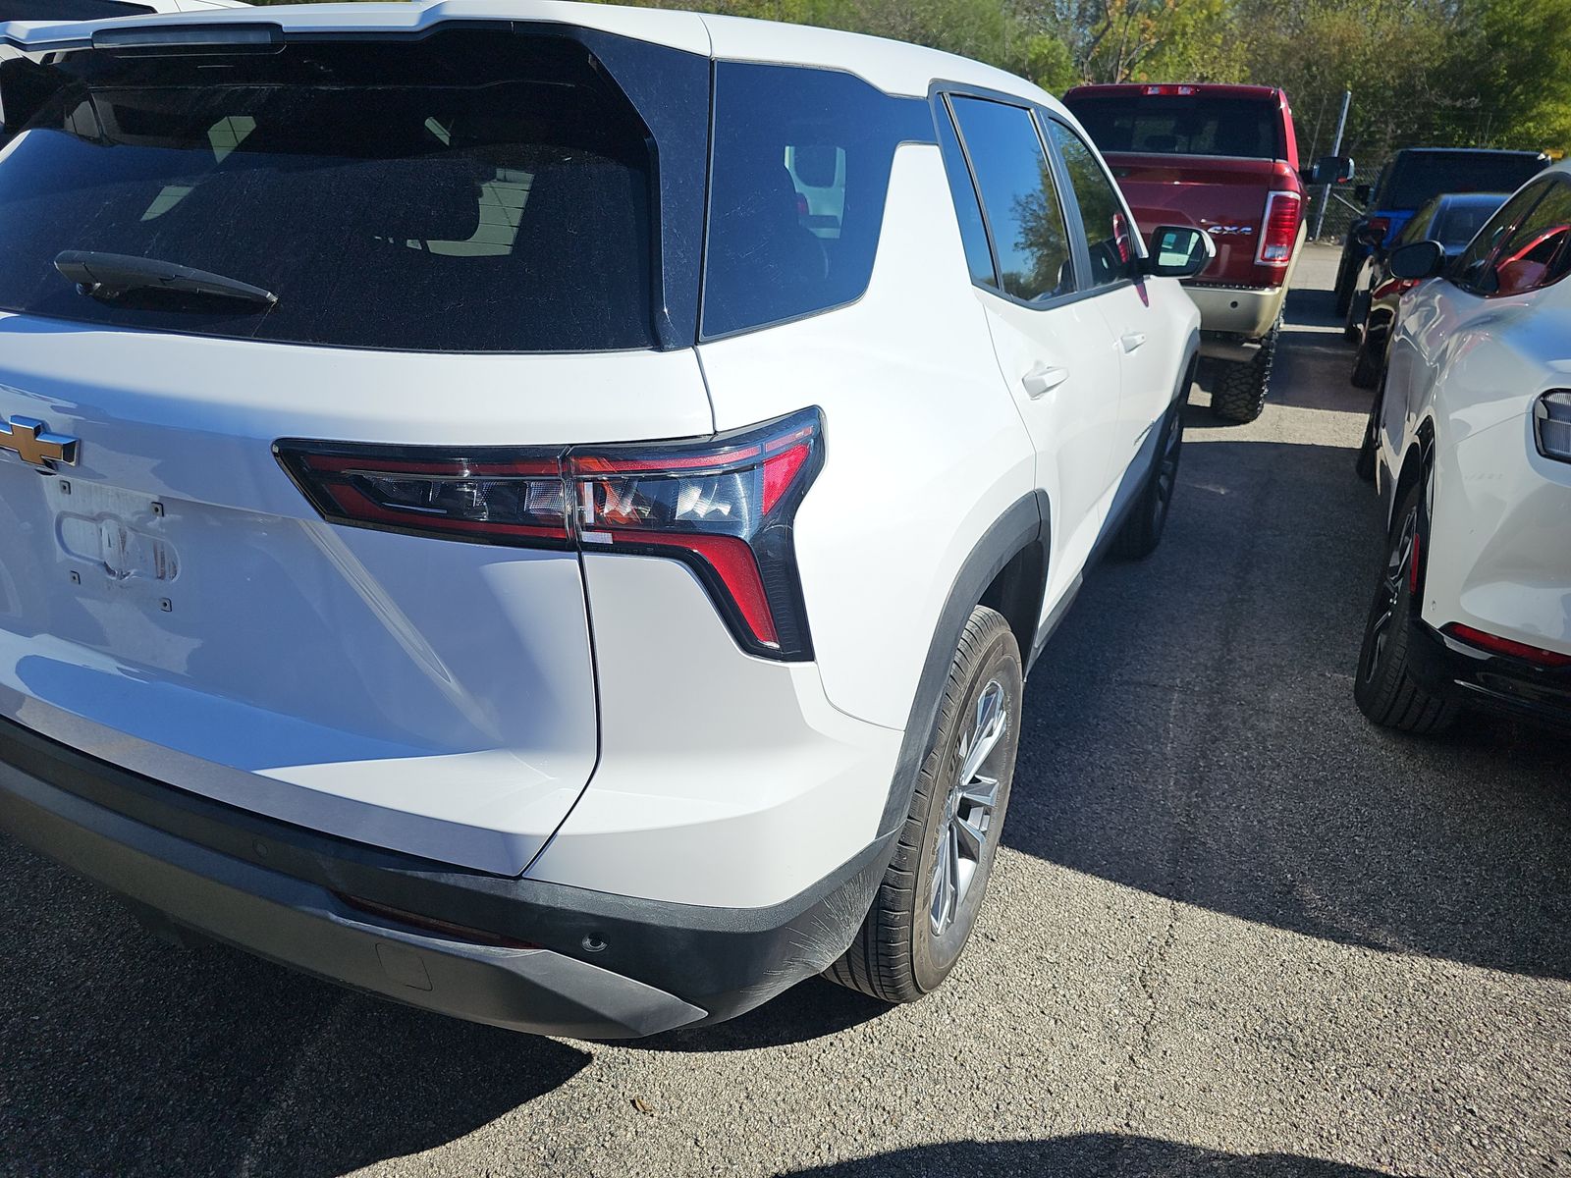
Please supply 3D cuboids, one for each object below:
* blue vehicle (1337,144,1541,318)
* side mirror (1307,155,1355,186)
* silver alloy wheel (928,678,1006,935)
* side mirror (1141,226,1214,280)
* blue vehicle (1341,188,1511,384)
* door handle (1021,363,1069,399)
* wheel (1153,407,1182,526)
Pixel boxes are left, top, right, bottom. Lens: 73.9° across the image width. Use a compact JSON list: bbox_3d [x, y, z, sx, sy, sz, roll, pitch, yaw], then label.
[{"bbox_3d":[7.996,-4.406,12.848,1.880,1.860,4.700,11,23,24],"label":"blue vehicle"},{"bbox_3d":[4.427,-3.404,8.484,0.370,0.230,0.170,11,23,24],"label":"side mirror"},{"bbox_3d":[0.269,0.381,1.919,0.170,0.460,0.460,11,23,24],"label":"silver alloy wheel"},{"bbox_3d":[1.225,-1.049,3.254,0.220,0.155,0.130,11,23,24],"label":"side mirror"},{"bbox_3d":[5.734,-2.515,8.522,1.850,1.430,4.800,11,23,24],"label":"blue vehicle"},{"bbox_3d":[0.450,-0.353,1.781,0.050,0.045,0.240,11,23,24],"label":"door handle"},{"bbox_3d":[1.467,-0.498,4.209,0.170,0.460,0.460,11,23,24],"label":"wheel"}]

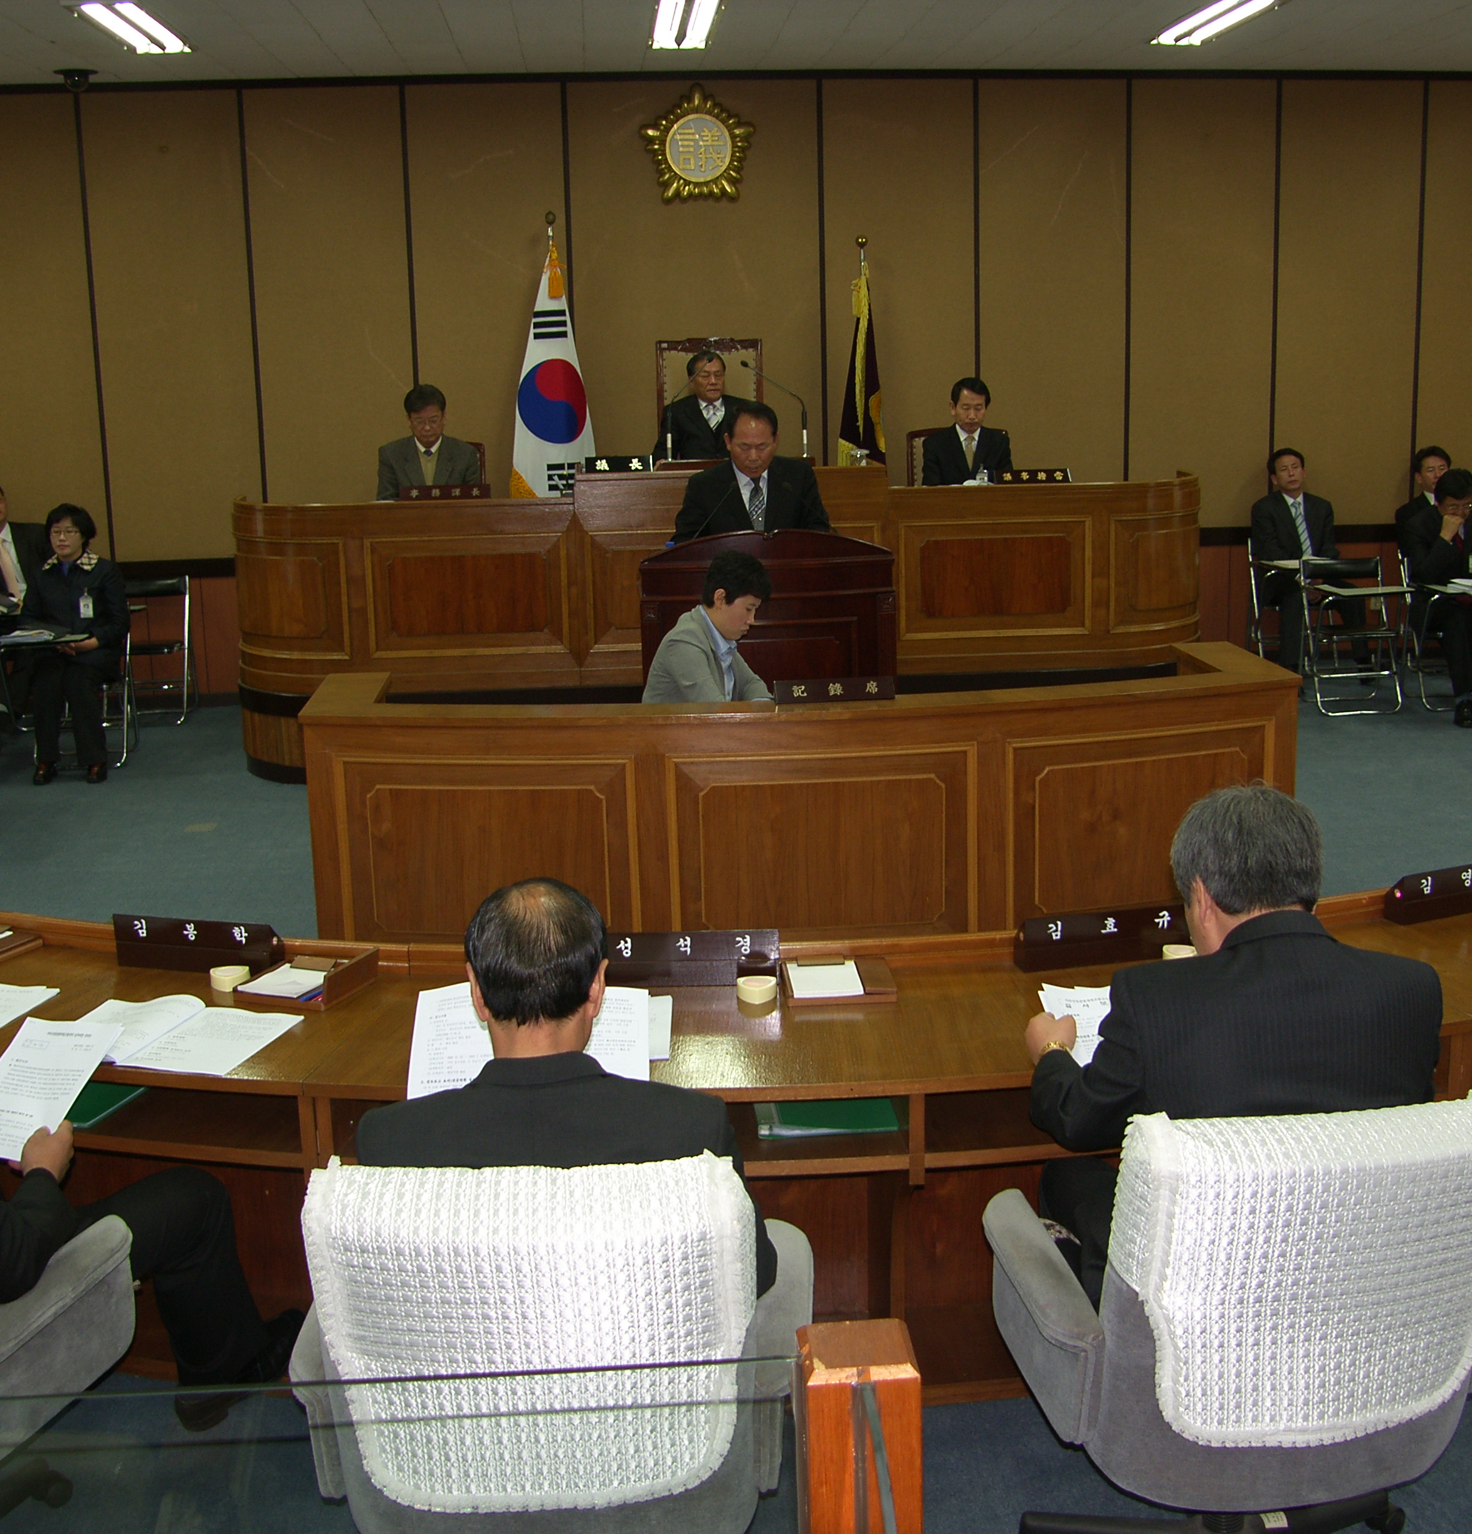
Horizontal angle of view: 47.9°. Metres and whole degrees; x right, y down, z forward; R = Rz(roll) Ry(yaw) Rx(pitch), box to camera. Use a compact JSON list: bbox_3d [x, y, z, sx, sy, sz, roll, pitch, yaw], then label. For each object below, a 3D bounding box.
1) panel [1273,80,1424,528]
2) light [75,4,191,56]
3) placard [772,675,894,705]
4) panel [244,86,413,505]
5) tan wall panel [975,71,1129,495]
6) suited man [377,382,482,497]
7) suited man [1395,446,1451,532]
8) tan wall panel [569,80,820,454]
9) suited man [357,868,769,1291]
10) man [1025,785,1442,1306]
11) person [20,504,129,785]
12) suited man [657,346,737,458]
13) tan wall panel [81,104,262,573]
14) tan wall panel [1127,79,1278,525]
[{"bbox_3d":[3.683,-2.767,9.971,0.839,2.601,0.050,-2,10,-4],"label":"panel"},{"bbox_3d":[-2.869,-3.544,7.848,0.320,0.090,1.180,-2,13,-4],"label":"light"},{"bbox_3d":[0.306,-0.253,5.282,0.385,0.085,0.060,-2,13,-4],"label":"placard"},{"bbox_3d":[-2.263,-2.511,9.328,0.890,2.450,0.040,-2,13,-4],"label":"panel"},{"bbox_3d":[1.881,-2.713,9.826,0.852,2.598,0.050,-2,10,-4],"label":"tan wall panel"},{"bbox_3d":[-1.411,-1.133,7.698,0.560,1.300,0.740,-2,10,-4],"label":"suited man"},{"bbox_3d":[3.980,-1.164,9.421,0.520,1.300,0.800,-3,13,-5],"label":"suited man"},{"bbox_3d":[-0.199,-2.520,9.348,1.380,2.500,0.060,-3,13,-5],"label":"tan wall panel"},{"bbox_3d":[-0.213,0.663,2.375,0.560,1.220,0.800,-2,13,0],"label":"suited man"},{"bbox_3d":[0.638,0.565,2.335,0.560,1.220,0.820,-4,13,-12],"label":"man"},{"bbox_3d":[-3.193,-0.620,7.996,0.500,1.260,0.780,-3,14,-7],"label":"person"},{"bbox_3d":[-0.103,-1.381,8.053,0.540,1.300,0.780,-2,10,-4],"label":"suited man"},{"bbox_3d":[-3.084,-2.384,9.088,0.830,2.500,0.060,-3,13,-5],"label":"tan wall panel"},{"bbox_3d":[2.785,-2.744,9.898,0.845,2.595,0.050,-2,10,-4],"label":"tan wall panel"}]

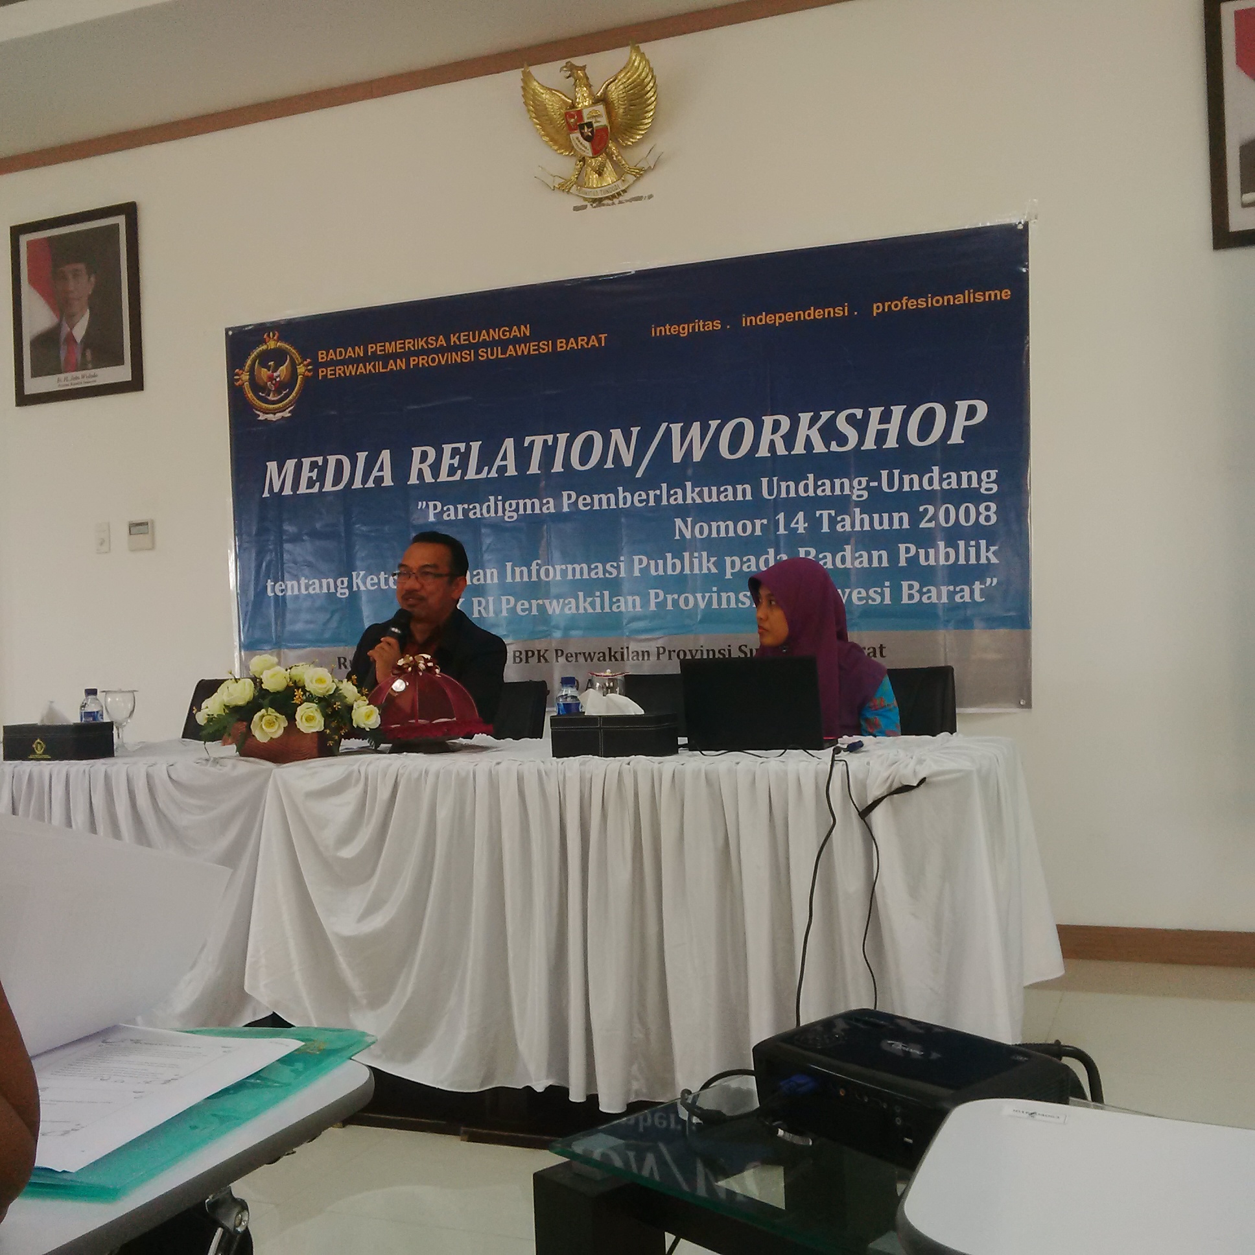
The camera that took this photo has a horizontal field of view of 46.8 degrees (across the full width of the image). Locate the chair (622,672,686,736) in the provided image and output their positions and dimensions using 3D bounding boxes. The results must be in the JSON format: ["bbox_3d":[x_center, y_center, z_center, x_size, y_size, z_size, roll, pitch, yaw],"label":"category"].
[{"bbox_3d":[0.080,0.583,3.690,0.480,0.900,0.560,-2,0,23],"label":"chair"}]

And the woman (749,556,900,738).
[{"bbox_3d":[0.437,0.423,3.464,0.480,1.193,0.680,-2,0,31],"label":"woman"}]

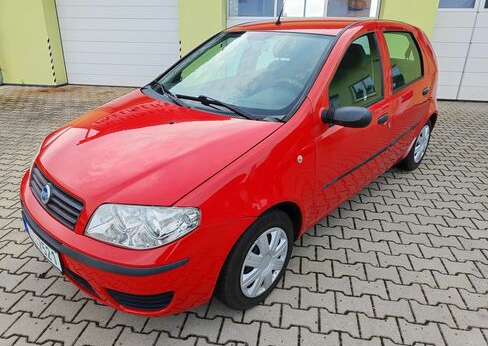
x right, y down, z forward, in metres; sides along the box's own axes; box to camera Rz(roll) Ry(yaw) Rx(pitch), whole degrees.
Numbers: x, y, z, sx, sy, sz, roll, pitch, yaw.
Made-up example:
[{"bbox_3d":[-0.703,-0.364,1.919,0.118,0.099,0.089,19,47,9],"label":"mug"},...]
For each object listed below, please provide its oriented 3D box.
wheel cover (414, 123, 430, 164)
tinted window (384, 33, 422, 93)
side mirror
[{"bbox_3d":[1.822,-0.291,3.330,0.050,0.395,0.395,21,33,40],"label":"wheel cover"},{"bbox_3d":[1.307,-0.913,2.620,0.720,0.450,0.050,-24,15,-41],"label":"tinted window"},{"bbox_3d":[0.560,-0.302,1.756,0.230,0.145,0.160,21,33,40],"label":"side mirror"}]

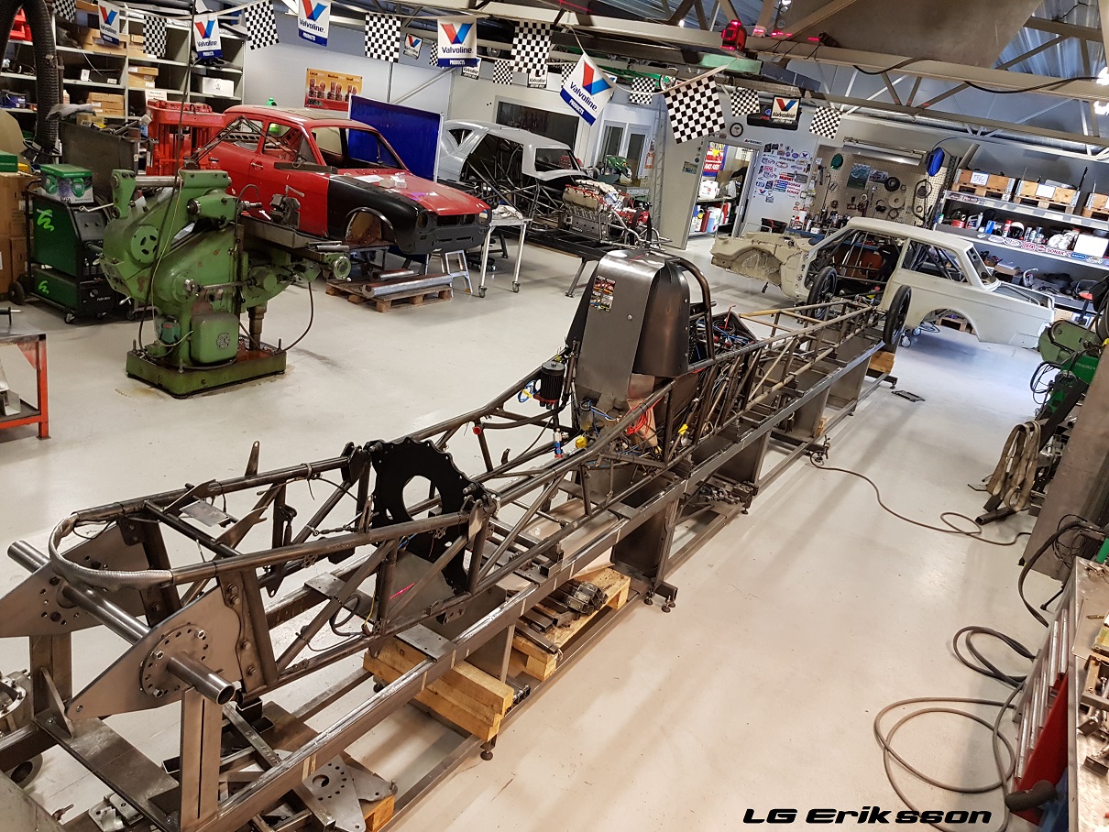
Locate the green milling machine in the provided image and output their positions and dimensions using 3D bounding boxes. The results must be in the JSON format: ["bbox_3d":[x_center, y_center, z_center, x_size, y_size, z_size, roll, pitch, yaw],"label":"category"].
[{"bbox_3d":[-2.395,-0.961,5.971,1.420,1.510,1.700,21,23,27],"label":"green milling machine"}]

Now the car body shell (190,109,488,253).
[{"bbox_3d":[-2.717,-2.900,9.978,3.900,1.150,1.570,20,23,24],"label":"car body shell"}]

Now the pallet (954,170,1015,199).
[{"bbox_3d":[6.754,-3.575,12.976,0.800,0.345,1.200,21,23,27],"label":"pallet"}]

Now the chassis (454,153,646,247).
[{"bbox_3d":[-0.177,-3.162,11.523,3.724,0.970,1.200,23,23,31],"label":"chassis"}]

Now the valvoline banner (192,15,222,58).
[{"bbox_3d":[-2.864,-3.139,6.892,0.320,0.325,0.020,7,16,31],"label":"valvoline banner"}]

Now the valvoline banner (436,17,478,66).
[{"bbox_3d":[-0.913,-3.518,7.827,0.493,0.422,0.030,15,19,35],"label":"valvoline banner"}]

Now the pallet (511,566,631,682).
[{"bbox_3d":[-0.081,0.831,3.833,0.600,0.144,0.800,20,22,25],"label":"pallet"}]

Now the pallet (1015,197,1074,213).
[{"bbox_3d":[7.488,-3.235,12.761,0.800,0.144,1.200,20,22,24],"label":"pallet"}]

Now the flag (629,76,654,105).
[{"bbox_3d":[1.061,-3.907,10.017,0.300,0.285,0.020,20,23,27],"label":"flag"}]

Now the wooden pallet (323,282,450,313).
[{"bbox_3d":[-1.830,-1.402,9.339,0.800,0.144,1.200,20,22,24],"label":"wooden pallet"}]

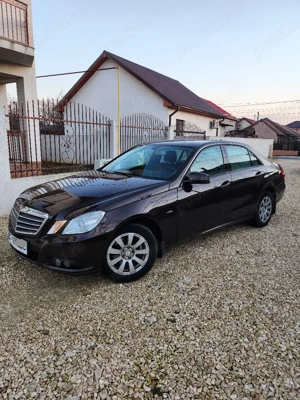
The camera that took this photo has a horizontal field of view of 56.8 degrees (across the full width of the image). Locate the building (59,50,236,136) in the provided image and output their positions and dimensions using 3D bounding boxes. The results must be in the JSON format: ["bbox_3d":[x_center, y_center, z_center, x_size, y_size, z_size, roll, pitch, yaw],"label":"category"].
[{"bbox_3d":[0.496,-5.671,19.118,7.996,5.766,10.562,9,15,31],"label":"building"}]

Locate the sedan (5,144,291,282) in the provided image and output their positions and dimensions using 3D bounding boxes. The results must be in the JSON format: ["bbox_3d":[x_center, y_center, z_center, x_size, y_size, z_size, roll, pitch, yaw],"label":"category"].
[{"bbox_3d":[0.413,-0.216,4.372,4.870,1.470,1.920,-10,17,-41],"label":"sedan"}]

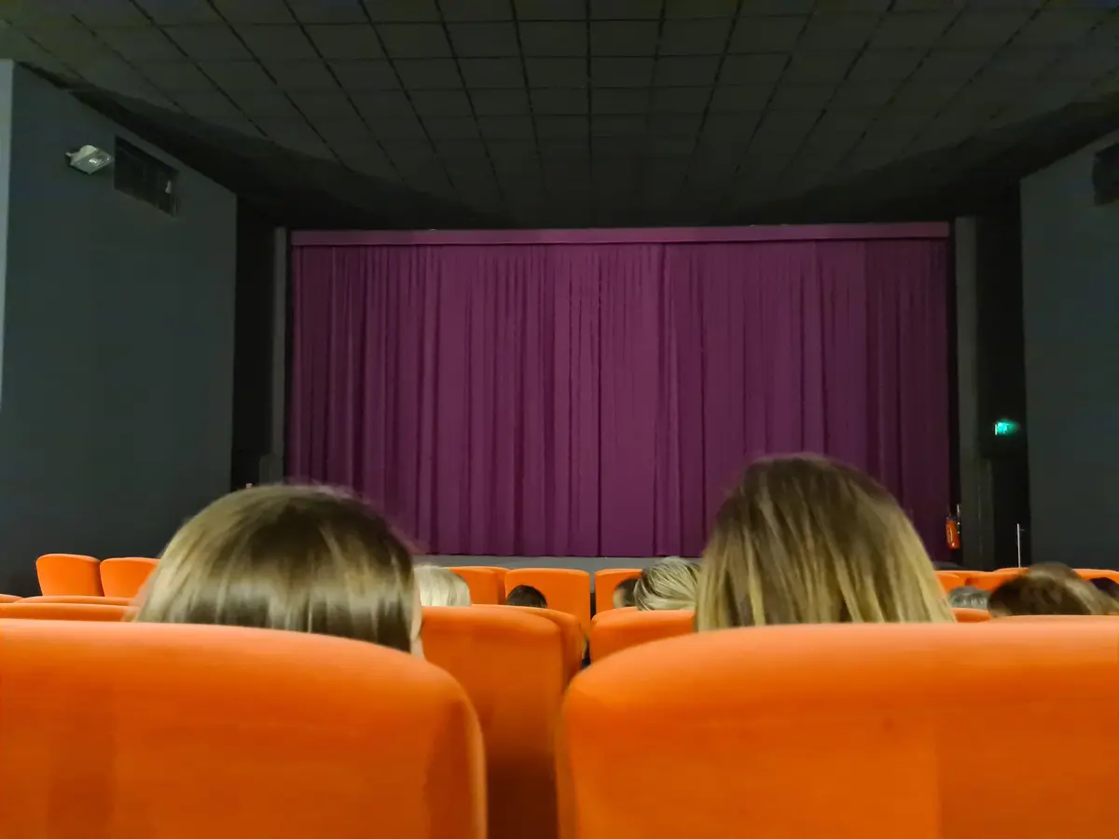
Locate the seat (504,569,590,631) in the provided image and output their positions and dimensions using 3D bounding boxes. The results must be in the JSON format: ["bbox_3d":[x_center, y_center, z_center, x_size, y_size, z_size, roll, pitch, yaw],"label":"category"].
[{"bbox_3d":[-0.046,1.436,5.589,0.550,0.950,0.620,0,-4,5],"label":"seat"}]

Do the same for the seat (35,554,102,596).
[{"bbox_3d":[-3.417,1.451,6.245,0.550,0.950,0.620,-1,-4,18],"label":"seat"}]

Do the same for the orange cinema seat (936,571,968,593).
[{"bbox_3d":[2.255,1.446,5.518,0.550,0.950,0.620,0,-4,-4],"label":"orange cinema seat"}]

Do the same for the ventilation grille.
[{"bbox_3d":[-4.693,-2.737,9.580,0.080,0.560,1.100,0,-4,9],"label":"ventilation grille"}]

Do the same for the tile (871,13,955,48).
[{"bbox_3d":[3.000,-3.322,7.221,0.610,0.025,0.610,0,-4,2],"label":"tile"}]

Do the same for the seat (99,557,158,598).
[{"bbox_3d":[-2.857,1.444,6.053,0.550,0.950,0.620,-1,-4,16],"label":"seat"}]

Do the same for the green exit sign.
[{"bbox_3d":[6.178,0.109,11.600,0.330,0.180,0.060,-1,-4,16],"label":"green exit sign"}]

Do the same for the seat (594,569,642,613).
[{"bbox_3d":[0.508,1.437,5.576,0.550,0.950,0.620,0,-4,2],"label":"seat"}]

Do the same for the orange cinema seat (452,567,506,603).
[{"bbox_3d":[-0.612,1.439,5.633,0.550,0.950,0.620,0,-4,7],"label":"orange cinema seat"}]

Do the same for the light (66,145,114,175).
[{"bbox_3d":[-4.655,-2.589,8.350,0.300,0.230,0.300,0,-4,9],"label":"light"}]

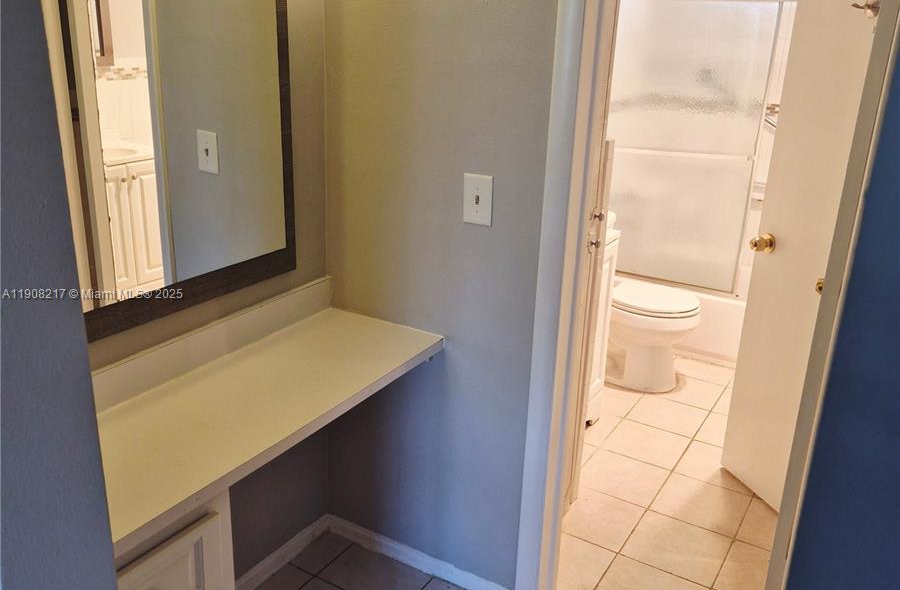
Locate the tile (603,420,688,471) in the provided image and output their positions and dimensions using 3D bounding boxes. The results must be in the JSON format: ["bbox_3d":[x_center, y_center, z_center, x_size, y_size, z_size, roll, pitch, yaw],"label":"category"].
[{"bbox_3d":[0.814,0.619,3.297,0.299,0.010,0.297,13,23,29],"label":"tile"}]

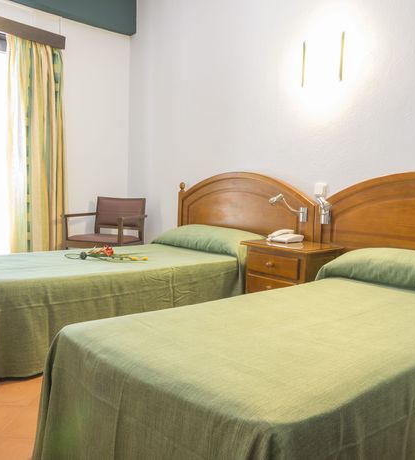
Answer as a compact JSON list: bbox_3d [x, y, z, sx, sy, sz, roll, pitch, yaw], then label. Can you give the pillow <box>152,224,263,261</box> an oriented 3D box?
[{"bbox_3d":[-0.005,0.069,3.753,0.322,0.193,0.975,-2,6,-43],"label":"pillow"}]

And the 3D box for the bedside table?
[{"bbox_3d":[0.546,0.408,3.054,0.478,0.624,0.543,-2,6,-43],"label":"bedside table"}]

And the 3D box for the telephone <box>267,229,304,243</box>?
[{"bbox_3d":[0.521,0.042,3.242,0.202,0.078,0.179,-2,6,-43],"label":"telephone"}]

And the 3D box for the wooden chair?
[{"bbox_3d":[-0.886,0.158,4.187,0.540,0.855,0.550,3,4,18],"label":"wooden chair"}]

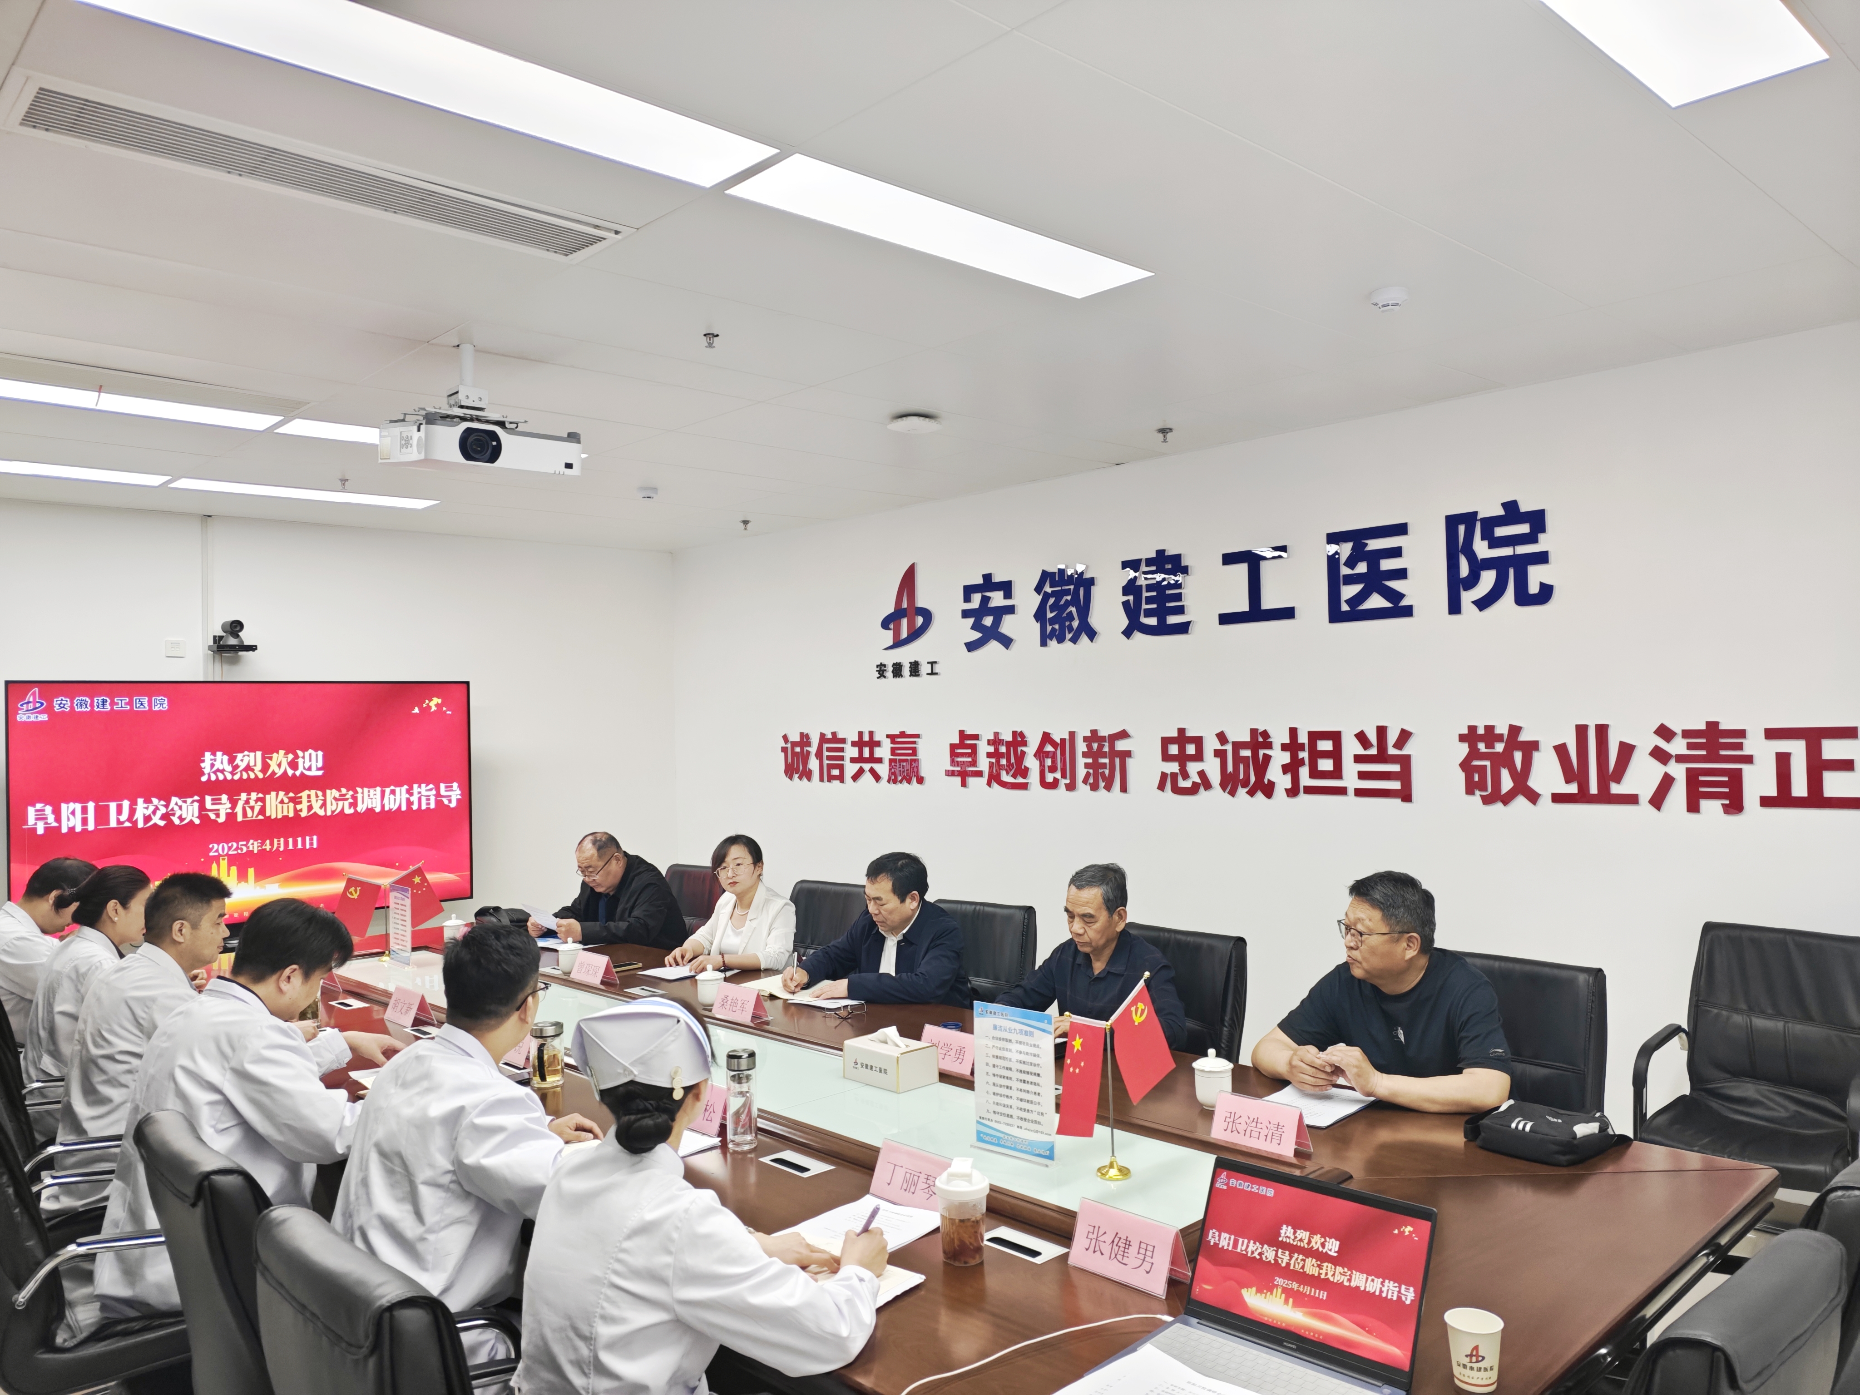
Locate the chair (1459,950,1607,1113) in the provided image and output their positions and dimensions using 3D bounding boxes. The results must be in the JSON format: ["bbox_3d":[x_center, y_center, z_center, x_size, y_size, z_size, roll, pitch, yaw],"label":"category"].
[{"bbox_3d":[1.378,1.218,3.324,0.620,0.980,0.570,-1,-1,-43],"label":"chair"}]

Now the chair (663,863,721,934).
[{"bbox_3d":[-1.351,1.319,6.109,0.620,0.970,0.570,-1,-1,-43],"label":"chair"}]

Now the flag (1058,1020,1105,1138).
[{"bbox_3d":[0.293,0.730,2.469,0.030,0.235,0.180,-2,-1,34],"label":"flag"}]

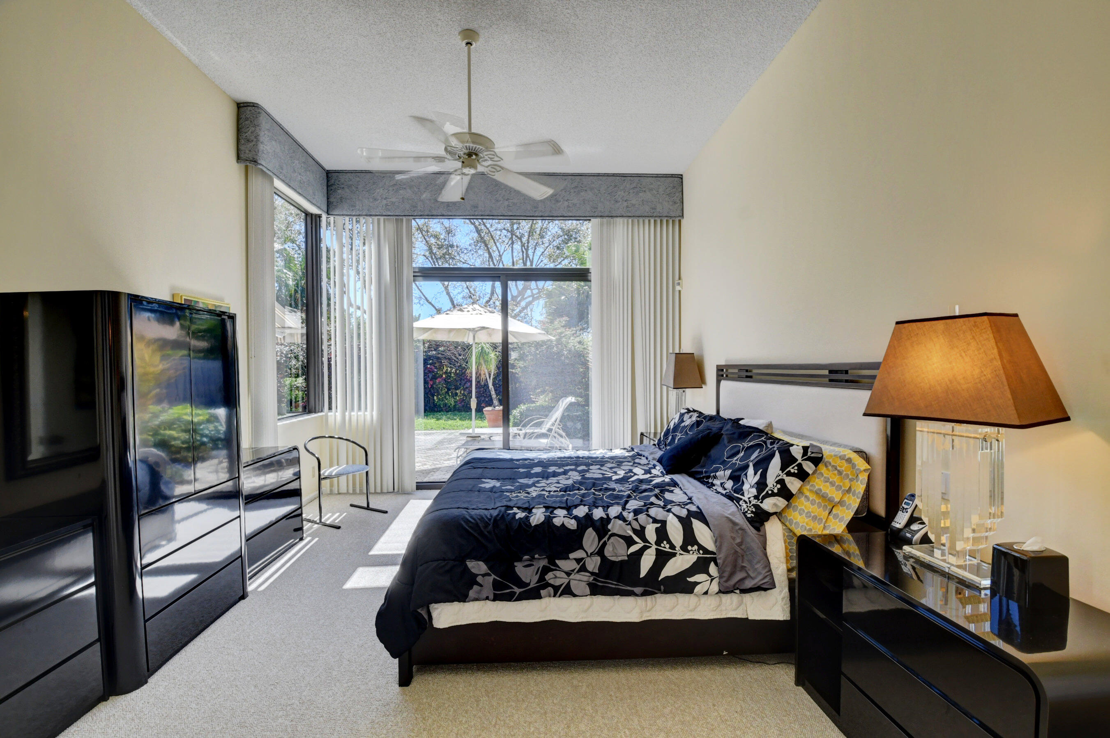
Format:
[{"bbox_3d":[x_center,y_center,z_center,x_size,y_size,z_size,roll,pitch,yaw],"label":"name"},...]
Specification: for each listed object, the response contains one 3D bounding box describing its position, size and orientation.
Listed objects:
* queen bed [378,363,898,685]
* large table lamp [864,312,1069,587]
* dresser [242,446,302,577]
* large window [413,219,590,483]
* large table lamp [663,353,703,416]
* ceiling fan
[{"bbox_3d":[0.363,0.624,2.916,2.213,1.300,1.985,-1,0,-3],"label":"queen bed"},{"bbox_3d":[1.351,0.253,1.555,0.308,0.844,0.437,-1,0,-21],"label":"large table lamp"},{"bbox_3d":[-2.071,0.939,3.046,0.377,0.715,0.923,-1,0,-3],"label":"dresser"},{"bbox_3d":[-0.556,-0.182,4.988,1.915,2.848,0.119,-1,0,-3],"label":"large window"},{"bbox_3d":[1.223,0.232,4.509,0.308,0.834,0.437,-1,0,-3],"label":"large table lamp"},{"bbox_3d":[-0.523,-1.580,2.803,1.330,0.943,1.330,-1,0,-3],"label":"ceiling fan"}]

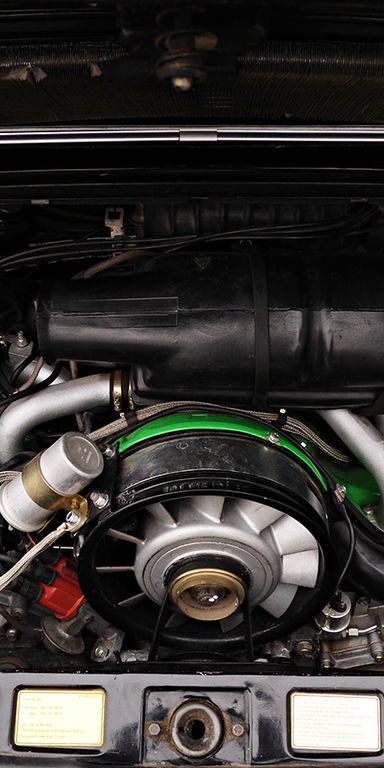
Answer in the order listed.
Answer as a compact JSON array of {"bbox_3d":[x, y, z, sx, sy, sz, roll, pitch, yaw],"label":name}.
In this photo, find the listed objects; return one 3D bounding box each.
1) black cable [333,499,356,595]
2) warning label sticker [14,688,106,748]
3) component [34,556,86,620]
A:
[{"bbox_3d":[0.173,0.180,0.933,0.027,0.100,0.060,0,39,0],"label":"black cable"},{"bbox_3d":[-0.129,0.327,0.811,0.086,0.002,0.051,0,75,0],"label":"warning label sticker"},{"bbox_3d":[-0.150,0.237,0.955,0.062,0.068,0.062,0,39,0],"label":"component"}]

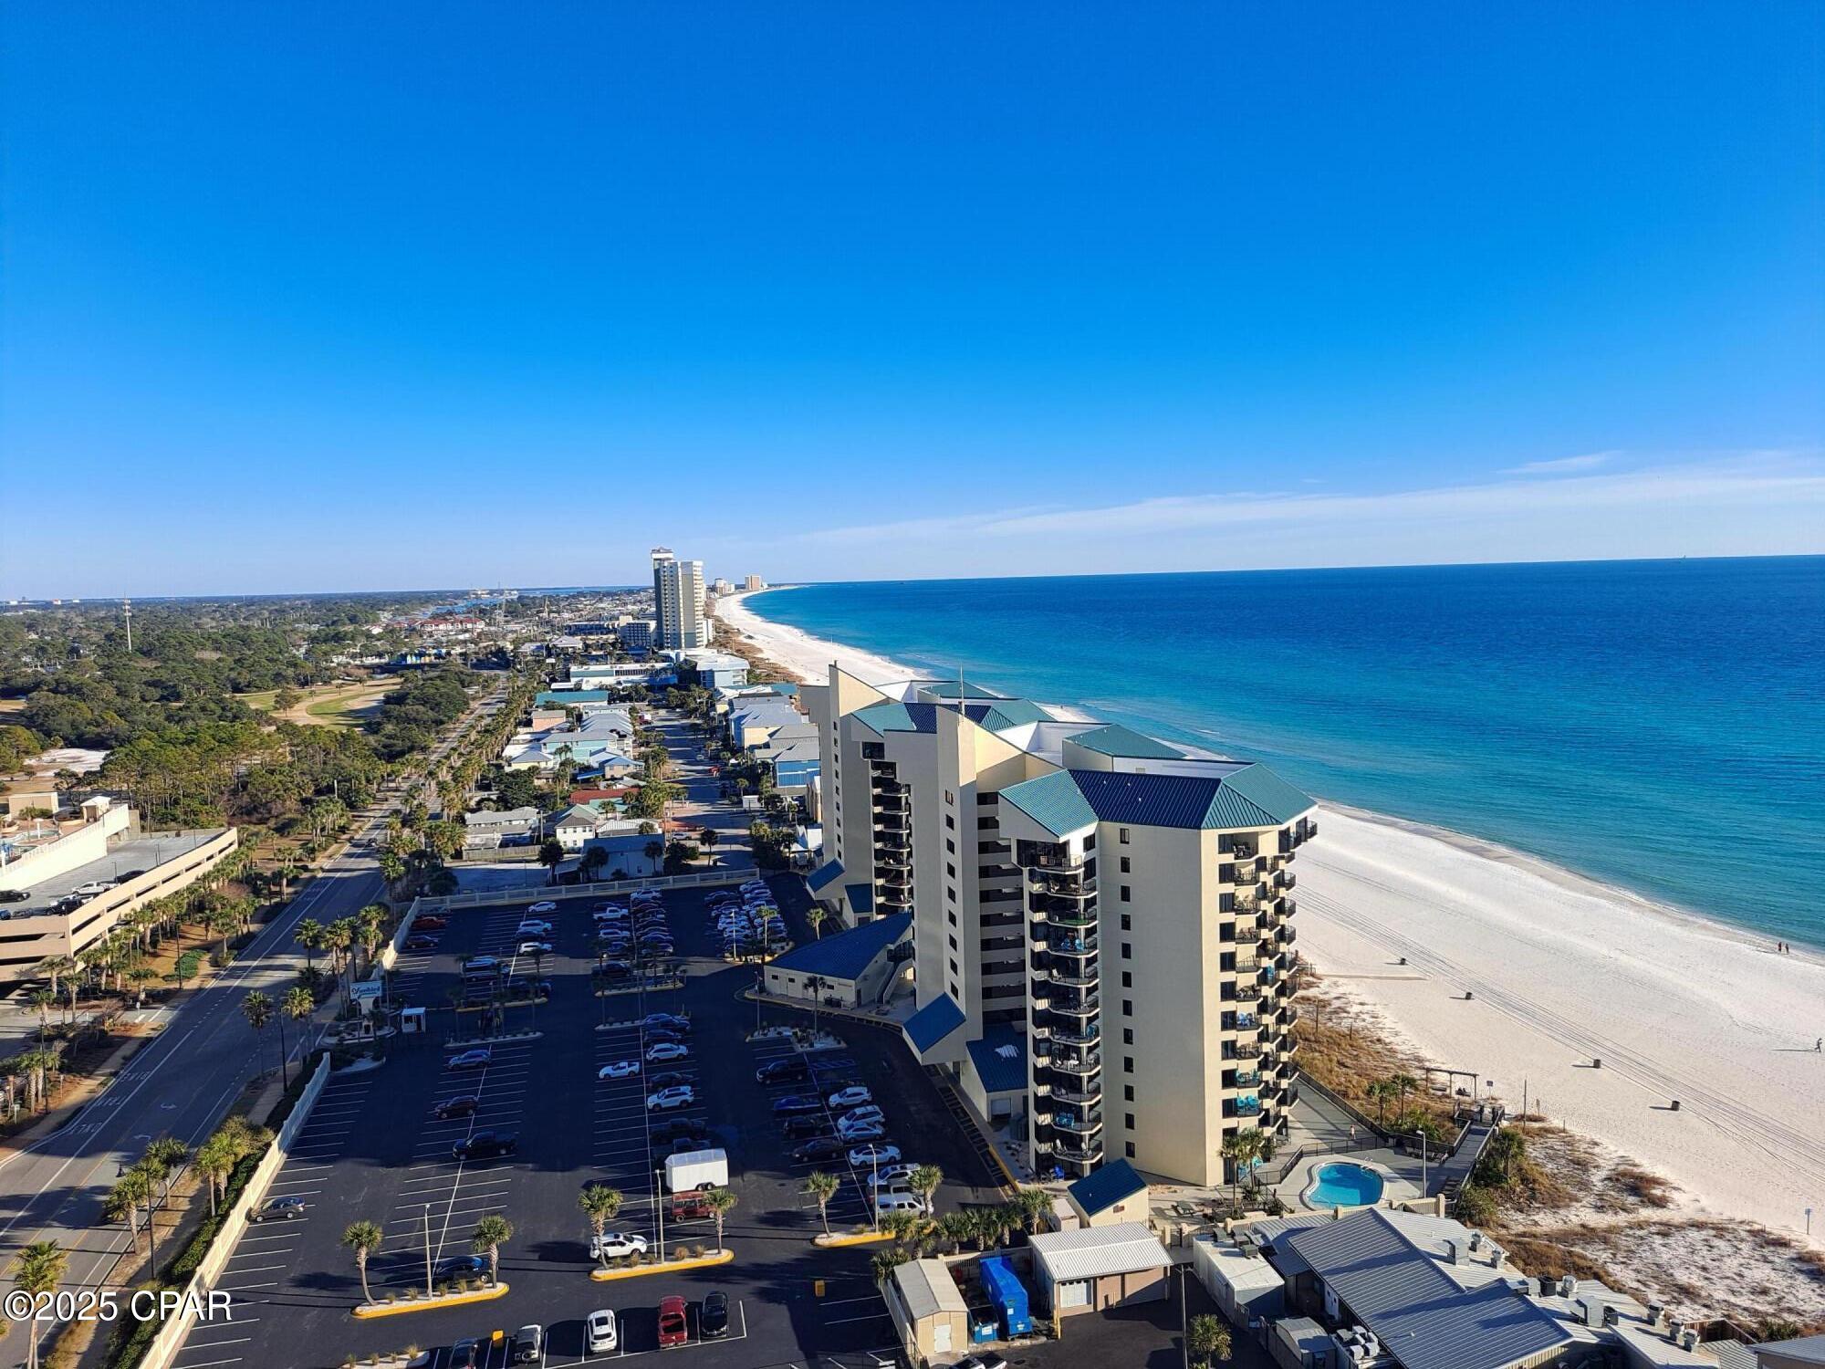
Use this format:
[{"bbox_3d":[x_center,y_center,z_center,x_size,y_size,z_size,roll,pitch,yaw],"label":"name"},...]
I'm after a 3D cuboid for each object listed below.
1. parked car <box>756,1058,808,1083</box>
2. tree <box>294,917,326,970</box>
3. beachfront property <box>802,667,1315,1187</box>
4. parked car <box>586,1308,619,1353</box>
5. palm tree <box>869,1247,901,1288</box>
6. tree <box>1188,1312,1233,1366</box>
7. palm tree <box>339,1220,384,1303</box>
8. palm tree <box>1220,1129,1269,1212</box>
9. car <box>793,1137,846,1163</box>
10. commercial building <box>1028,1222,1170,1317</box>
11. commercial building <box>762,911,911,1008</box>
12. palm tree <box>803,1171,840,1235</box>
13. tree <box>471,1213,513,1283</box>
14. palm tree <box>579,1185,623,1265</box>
[{"bbox_3d":[-14.415,43.353,148.035,5.600,1.900,2.000,-3,5,-13],"label":"parked car"},{"bbox_3d":[-88.867,39.199,194.796,4.630,9.580,4.630,-3,5,-13],"label":"tree"},{"bbox_3d":[8.920,20.119,191.841,34.500,42.500,150.500,-3,5,-13],"label":"beachfront property"},{"bbox_3d":[-23.119,47.874,98.413,1.880,1.620,4.550,-3,5,-17],"label":"parked car"},{"bbox_3d":[-1.998,45.956,103.408,2.682,3.406,2.682,-2,5,0],"label":"palm tree"},{"bbox_3d":[20.287,45.467,89.456,2.898,5.419,2.898,-2,5,0],"label":"tree"},{"bbox_3d":[-43.155,45.377,103.356,3.300,6.850,3.300,-2,5,0],"label":"palm tree"},{"bbox_3d":[28.956,42.208,114.632,3.900,7.200,3.900,-2,5,0],"label":"palm tree"},{"bbox_3d":[-8.983,45.073,127.677,4.850,1.470,1.840,-3,5,-14],"label":"car"},{"bbox_3d":[15.082,46.737,106.278,9.600,3.350,7.300,-3,5,-12],"label":"commercial building"},{"bbox_3d":[-9.567,37.334,181.893,14.800,8.000,16.200,1,6,31],"label":"commercial building"},{"bbox_3d":[-7.598,44.327,112.188,3.030,5.516,3.030,-2,5,0],"label":"palm tree"},{"bbox_3d":[-33.592,45.496,105.593,3.251,5.766,3.251,-2,5,0],"label":"tree"},{"bbox_3d":[-26.058,45.553,110.674,3.830,7.330,3.830,-3,5,-13],"label":"palm tree"}]

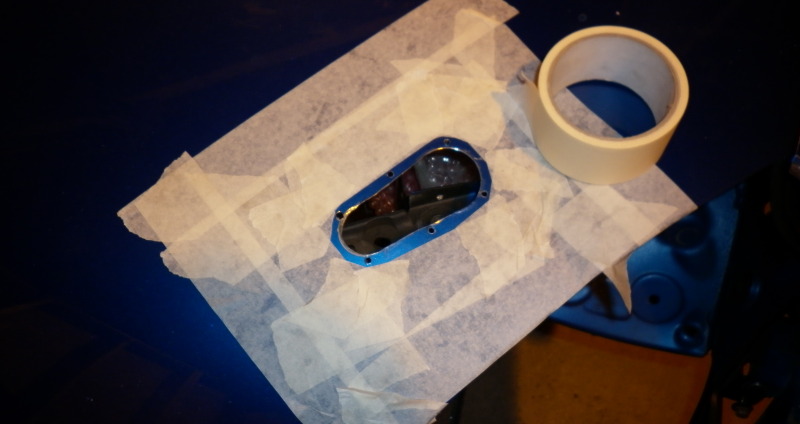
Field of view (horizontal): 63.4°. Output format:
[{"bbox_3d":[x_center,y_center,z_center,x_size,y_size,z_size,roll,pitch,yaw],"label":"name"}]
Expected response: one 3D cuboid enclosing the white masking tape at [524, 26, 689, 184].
[{"bbox_3d":[0.134,-0.069,0.422,0.090,0.050,0.090,-2,67,5],"label":"white masking tape"}]

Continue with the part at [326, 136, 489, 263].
[{"bbox_3d":[0.007,-0.006,0.435,0.117,0.008,0.063,-32,68,-8],"label":"part"}]

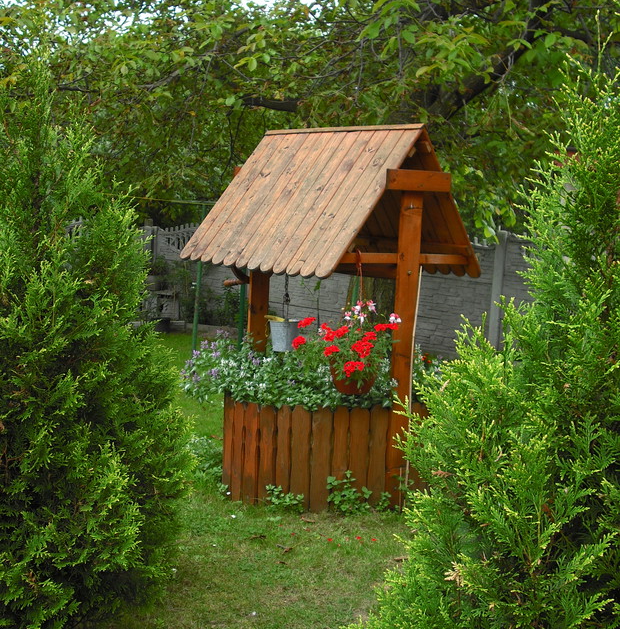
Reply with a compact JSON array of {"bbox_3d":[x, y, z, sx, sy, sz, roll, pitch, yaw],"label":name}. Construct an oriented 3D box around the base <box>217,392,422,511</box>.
[{"bbox_3d":[0.060,0.709,5.339,1.220,0.575,1.220,3,7,0],"label":"base"}]

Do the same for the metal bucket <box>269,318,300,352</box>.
[{"bbox_3d":[-0.151,0.134,5.537,0.190,0.190,0.190,3,7,0],"label":"metal bucket"}]

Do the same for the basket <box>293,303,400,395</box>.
[{"bbox_3d":[0.188,0.154,4.673,0.520,0.430,0.450,3,7,0],"label":"basket"}]

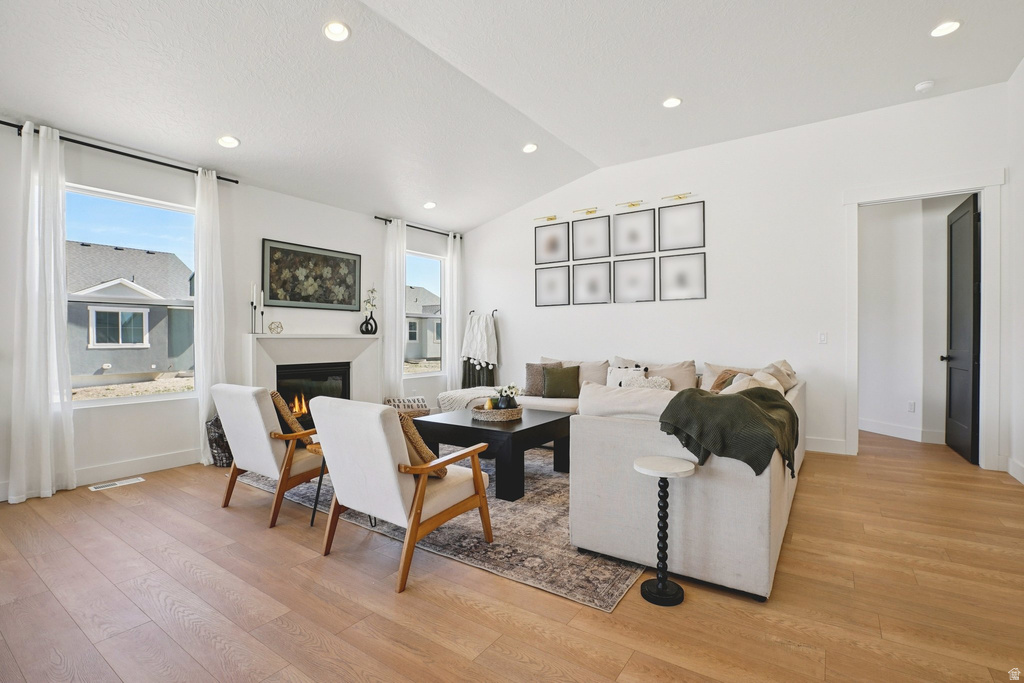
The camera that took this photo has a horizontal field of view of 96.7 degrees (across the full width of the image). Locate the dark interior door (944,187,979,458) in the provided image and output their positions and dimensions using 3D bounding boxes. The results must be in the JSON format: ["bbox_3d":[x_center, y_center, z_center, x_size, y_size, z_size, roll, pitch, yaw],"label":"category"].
[{"bbox_3d":[4.398,-0.122,4.441,0.045,2.430,0.880,0,1,36],"label":"dark interior door"}]

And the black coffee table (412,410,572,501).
[{"bbox_3d":[-0.123,0.863,3.780,0.960,0.472,0.955,0,1,35],"label":"black coffee table"}]

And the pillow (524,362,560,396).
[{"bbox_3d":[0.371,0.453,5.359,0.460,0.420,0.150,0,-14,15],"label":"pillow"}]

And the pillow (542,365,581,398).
[{"bbox_3d":[0.594,0.492,5.460,0.440,0.410,0.140,0,-18,7],"label":"pillow"}]

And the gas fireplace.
[{"bbox_3d":[-2.199,0.660,5.024,0.200,0.820,0.860,0,1,35],"label":"gas fireplace"}]

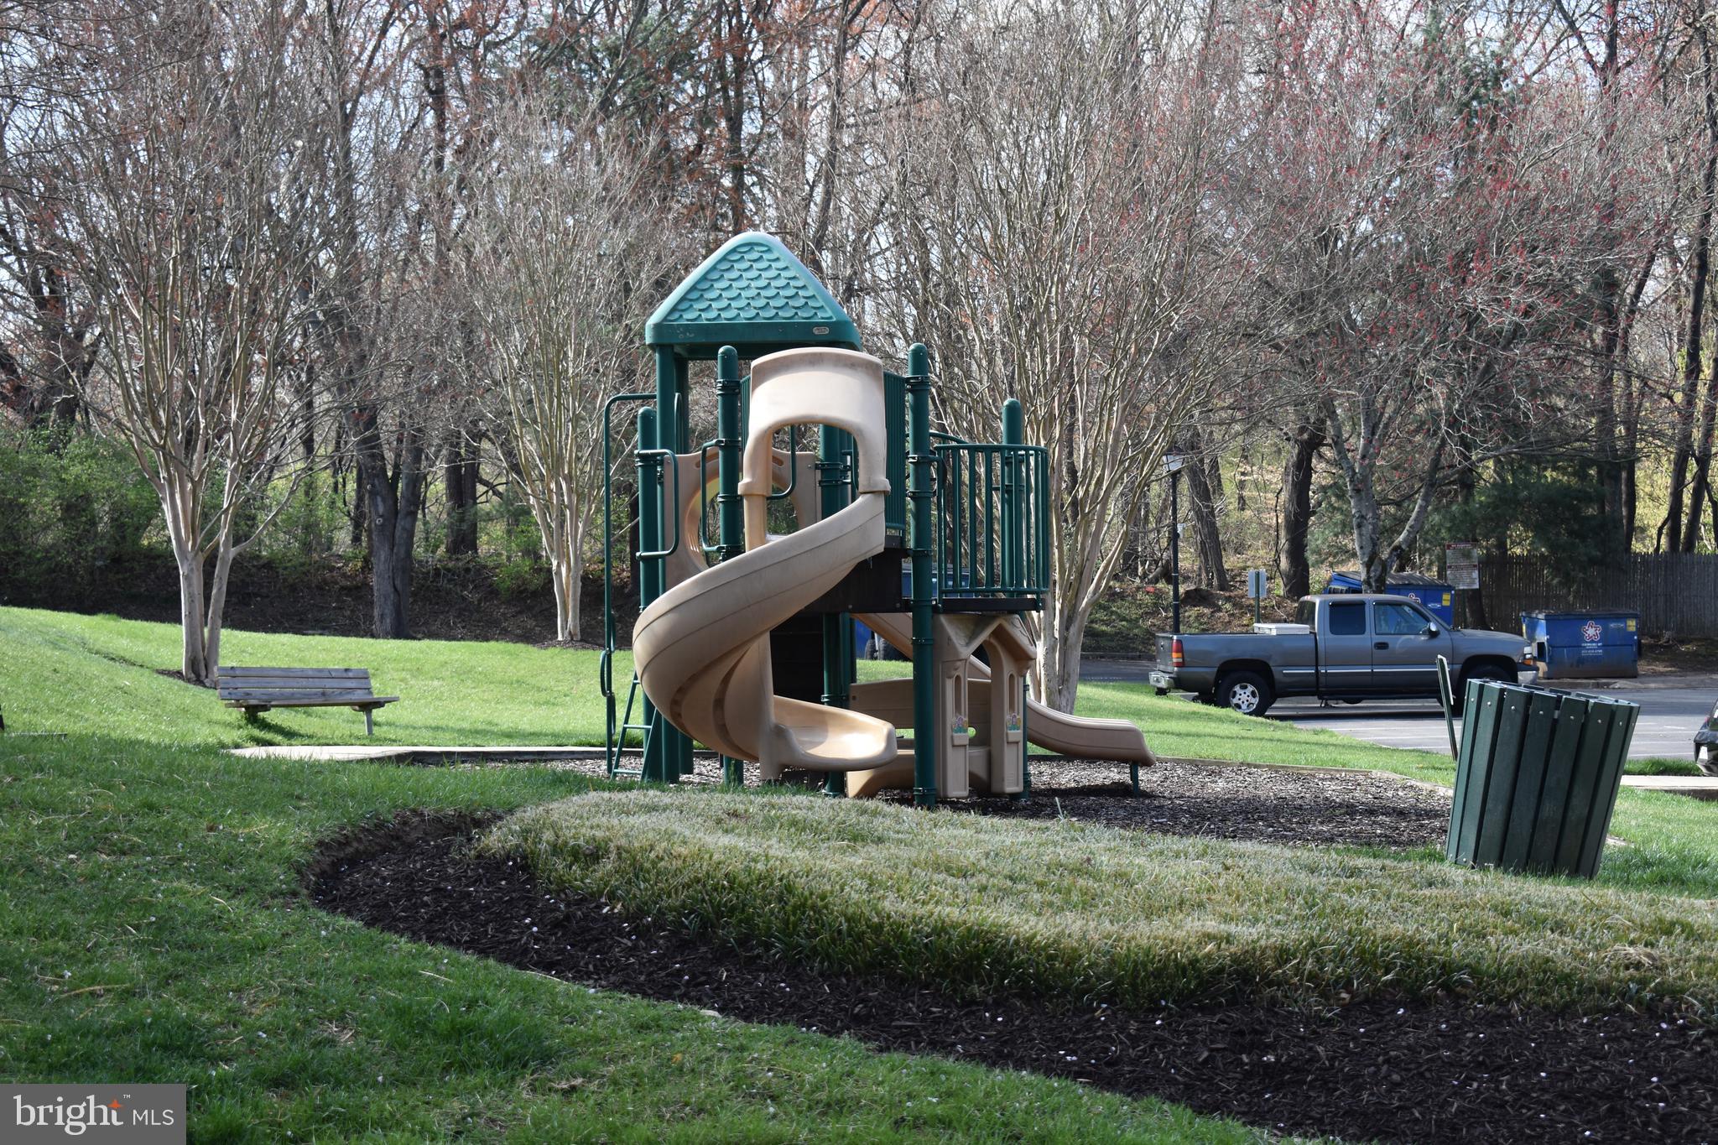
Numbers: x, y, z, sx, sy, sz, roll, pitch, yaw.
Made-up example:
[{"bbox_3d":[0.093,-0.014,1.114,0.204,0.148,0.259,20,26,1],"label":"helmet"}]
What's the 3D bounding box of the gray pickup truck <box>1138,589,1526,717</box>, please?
[{"bbox_3d":[7.300,1.200,51.800,5.780,1.820,1.980,-1,0,-6],"label":"gray pickup truck"}]

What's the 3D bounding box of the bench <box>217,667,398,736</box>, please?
[{"bbox_3d":[-5.210,1.210,32.500,0.550,0.700,1.850,-1,-1,44],"label":"bench"}]

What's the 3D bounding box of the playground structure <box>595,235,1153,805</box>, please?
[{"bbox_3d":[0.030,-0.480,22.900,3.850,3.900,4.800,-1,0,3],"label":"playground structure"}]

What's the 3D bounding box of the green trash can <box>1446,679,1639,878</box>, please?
[{"bbox_3d":[2.810,0.855,14.300,0.690,0.760,0.690,11,3,0],"label":"green trash can"}]

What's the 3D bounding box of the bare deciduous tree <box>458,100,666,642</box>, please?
[{"bbox_3d":[-4.150,-2.820,48.200,3.000,7.600,3.000,-1,0,0],"label":"bare deciduous tree"}]

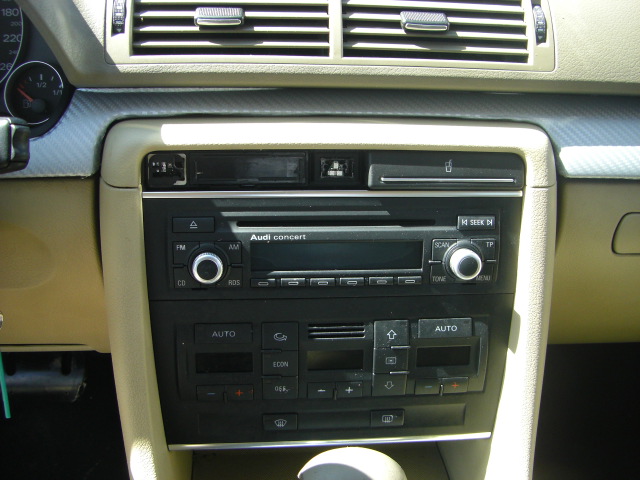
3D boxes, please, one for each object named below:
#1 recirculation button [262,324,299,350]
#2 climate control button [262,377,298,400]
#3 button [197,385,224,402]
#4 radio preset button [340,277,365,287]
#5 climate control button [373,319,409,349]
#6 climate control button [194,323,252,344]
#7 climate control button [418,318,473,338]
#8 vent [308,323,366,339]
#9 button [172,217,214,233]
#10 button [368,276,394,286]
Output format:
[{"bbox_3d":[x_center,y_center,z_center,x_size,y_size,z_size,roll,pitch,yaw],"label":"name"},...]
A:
[{"bbox_3d":[-0.026,0.061,0.455,0.024,0.019,0.005,-1,13,-5],"label":"recirculation button"},{"bbox_3d":[-0.026,0.096,0.462,0.023,0.016,0.005,-1,13,-5],"label":"climate control button"},{"bbox_3d":[-0.069,0.097,0.447,0.018,0.010,0.006,-1,12,-6],"label":"button"},{"bbox_3d":[0.020,0.026,0.451,0.016,0.005,0.005,-1,13,-5],"label":"radio preset button"},{"bbox_3d":[0.046,0.061,0.460,0.023,0.018,0.005,-1,13,-5],"label":"climate control button"},{"bbox_3d":[-0.061,0.059,0.450,0.037,0.014,0.005,-1,13,-5],"label":"climate control button"},{"bbox_3d":[0.082,0.057,0.463,0.036,0.013,0.005,-1,13,-5],"label":"climate control button"},{"bbox_3d":[0.011,0.057,0.449,0.036,0.011,0.008,-1,12,-6],"label":"vent"},{"bbox_3d":[-0.078,-0.010,0.434,0.026,0.010,0.005,-1,13,-5],"label":"button"},{"bbox_3d":[0.039,0.026,0.443,0.015,0.006,0.006,-1,12,-6],"label":"button"}]

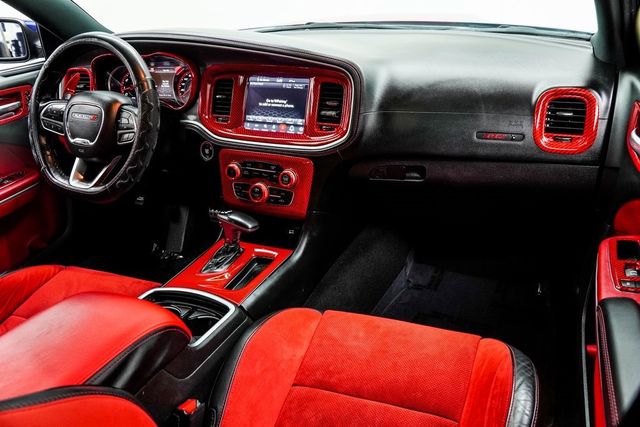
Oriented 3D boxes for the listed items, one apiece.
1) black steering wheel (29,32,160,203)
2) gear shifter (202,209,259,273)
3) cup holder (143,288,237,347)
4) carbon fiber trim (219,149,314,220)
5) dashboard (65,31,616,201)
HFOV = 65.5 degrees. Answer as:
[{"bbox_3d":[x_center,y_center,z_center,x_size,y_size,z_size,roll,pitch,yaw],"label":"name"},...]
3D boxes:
[{"bbox_3d":[-0.531,-0.230,1.170,0.387,0.377,0.110,9,0,22],"label":"black steering wheel"},{"bbox_3d":[-0.211,0.052,1.146,0.120,0.130,0.130,9,24,22],"label":"gear shifter"},{"bbox_3d":[-0.288,0.228,0.960,0.195,0.085,0.160,9,24,22],"label":"cup holder"},{"bbox_3d":[-0.136,-0.074,1.213,0.257,0.148,0.050,9,14,22],"label":"carbon fiber trim"},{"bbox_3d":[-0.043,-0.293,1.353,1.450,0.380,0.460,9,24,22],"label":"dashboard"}]

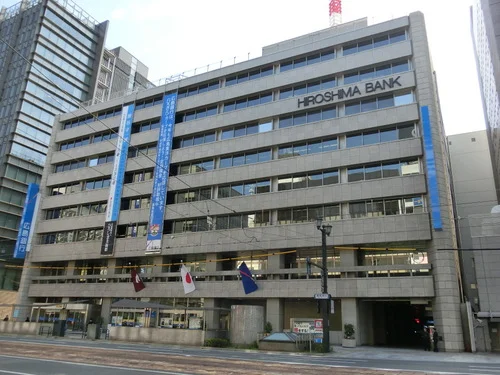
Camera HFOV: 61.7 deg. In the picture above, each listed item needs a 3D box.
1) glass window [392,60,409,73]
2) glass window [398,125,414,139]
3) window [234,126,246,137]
[{"bbox_3d":[13.751,-10.923,38.318,1.454,1.425,0.150,-8,-21,27],"label":"glass window"},{"bbox_3d":[14.376,-5.086,38.561,1.512,1.551,0.150,-7,-21,27],"label":"glass window"},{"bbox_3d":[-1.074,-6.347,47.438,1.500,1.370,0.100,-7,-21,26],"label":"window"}]

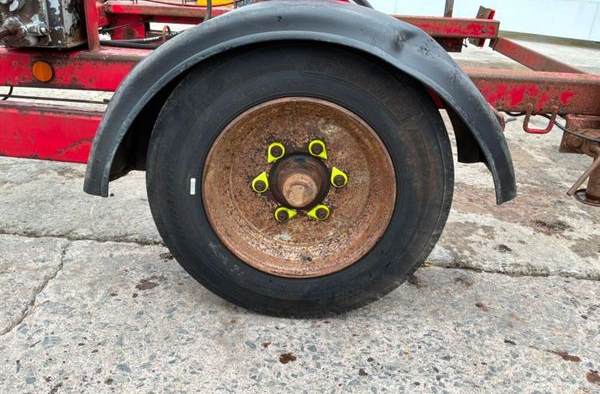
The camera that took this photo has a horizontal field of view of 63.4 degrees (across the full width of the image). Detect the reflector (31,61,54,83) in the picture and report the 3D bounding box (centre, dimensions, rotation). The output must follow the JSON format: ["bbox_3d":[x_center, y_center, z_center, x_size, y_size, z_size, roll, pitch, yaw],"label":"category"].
[{"bbox_3d":[-0.721,-0.351,1.360,0.060,0.060,0.012,2,21,1],"label":"reflector"}]

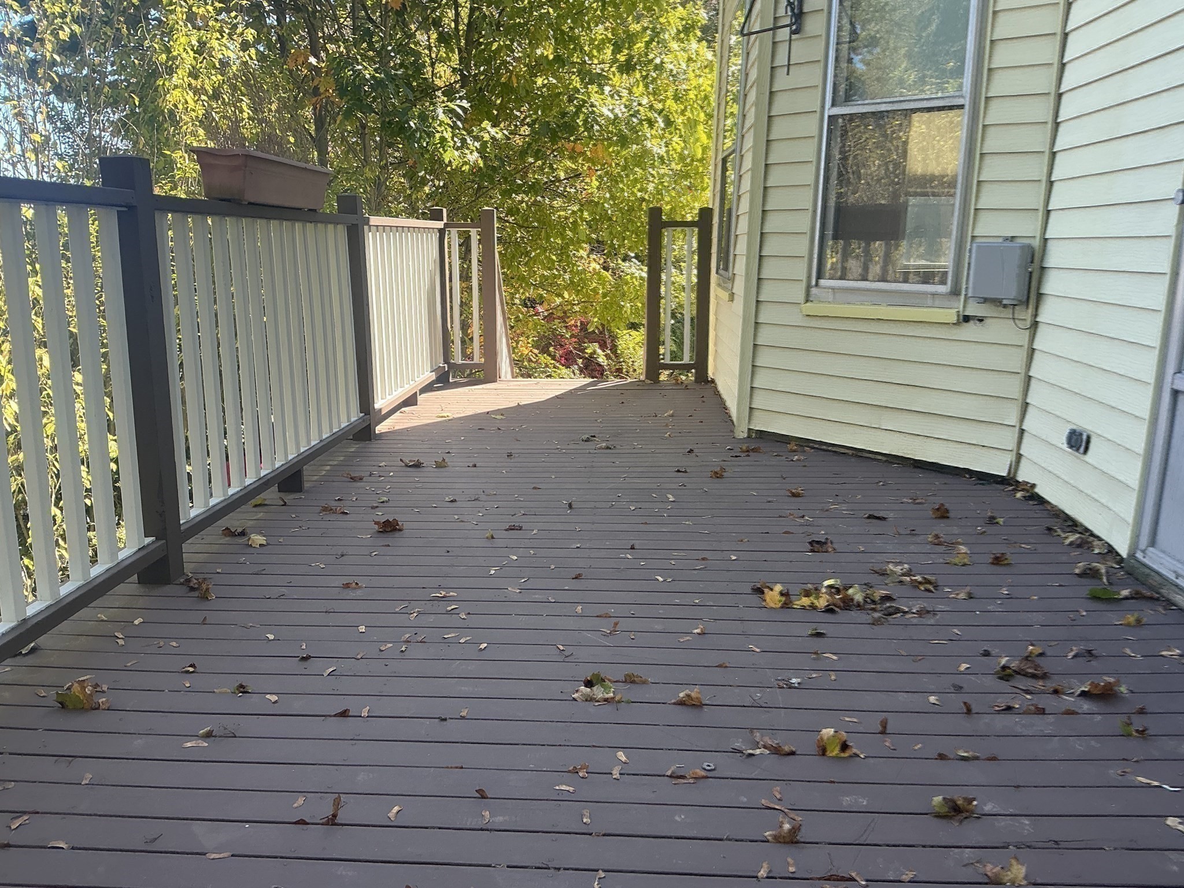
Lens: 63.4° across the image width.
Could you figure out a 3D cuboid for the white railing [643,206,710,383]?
[{"bbox_3d":[0.583,-0.993,6.430,0.430,1.150,0.100,1,12,3],"label":"white railing"}]

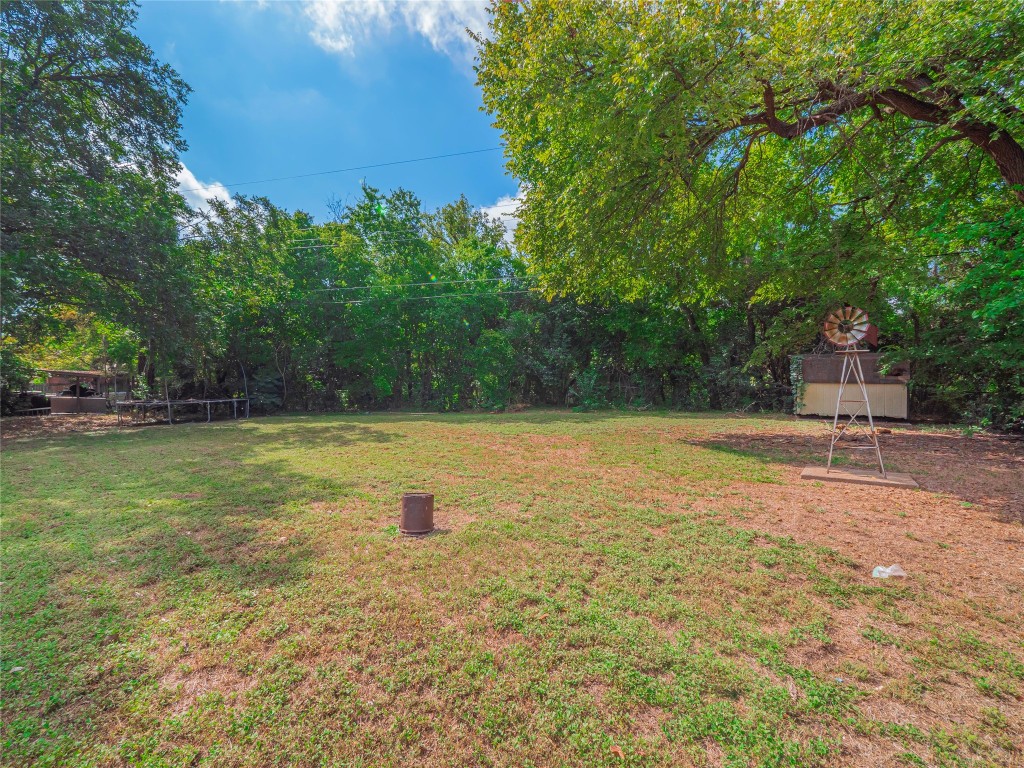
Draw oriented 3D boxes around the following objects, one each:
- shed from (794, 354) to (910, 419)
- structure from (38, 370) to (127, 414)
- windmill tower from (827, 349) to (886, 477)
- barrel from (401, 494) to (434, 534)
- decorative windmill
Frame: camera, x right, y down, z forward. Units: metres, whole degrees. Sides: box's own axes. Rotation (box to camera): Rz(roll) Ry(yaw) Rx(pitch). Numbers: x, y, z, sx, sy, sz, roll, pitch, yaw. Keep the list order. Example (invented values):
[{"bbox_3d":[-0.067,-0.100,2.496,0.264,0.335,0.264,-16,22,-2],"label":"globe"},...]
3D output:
[{"bbox_3d":[16.000,0.050,19.900,4.000,3.000,2.500,0,0,27],"label":"shed"},{"bbox_3d":[-23.600,0.420,22.800,2.900,2.400,3.700,0,0,41],"label":"structure"},{"bbox_3d":[5.570,0.450,6.730,0.650,2.000,0.650,0,0,34],"label":"windmill tower"},{"bbox_3d":[-0.980,1.330,4.310,0.340,0.370,0.340,1,-3,0],"label":"barrel"},{"bbox_3d":[5.650,0.100,6.770,1.020,2.700,0.760,0,0,-29],"label":"decorative windmill"}]

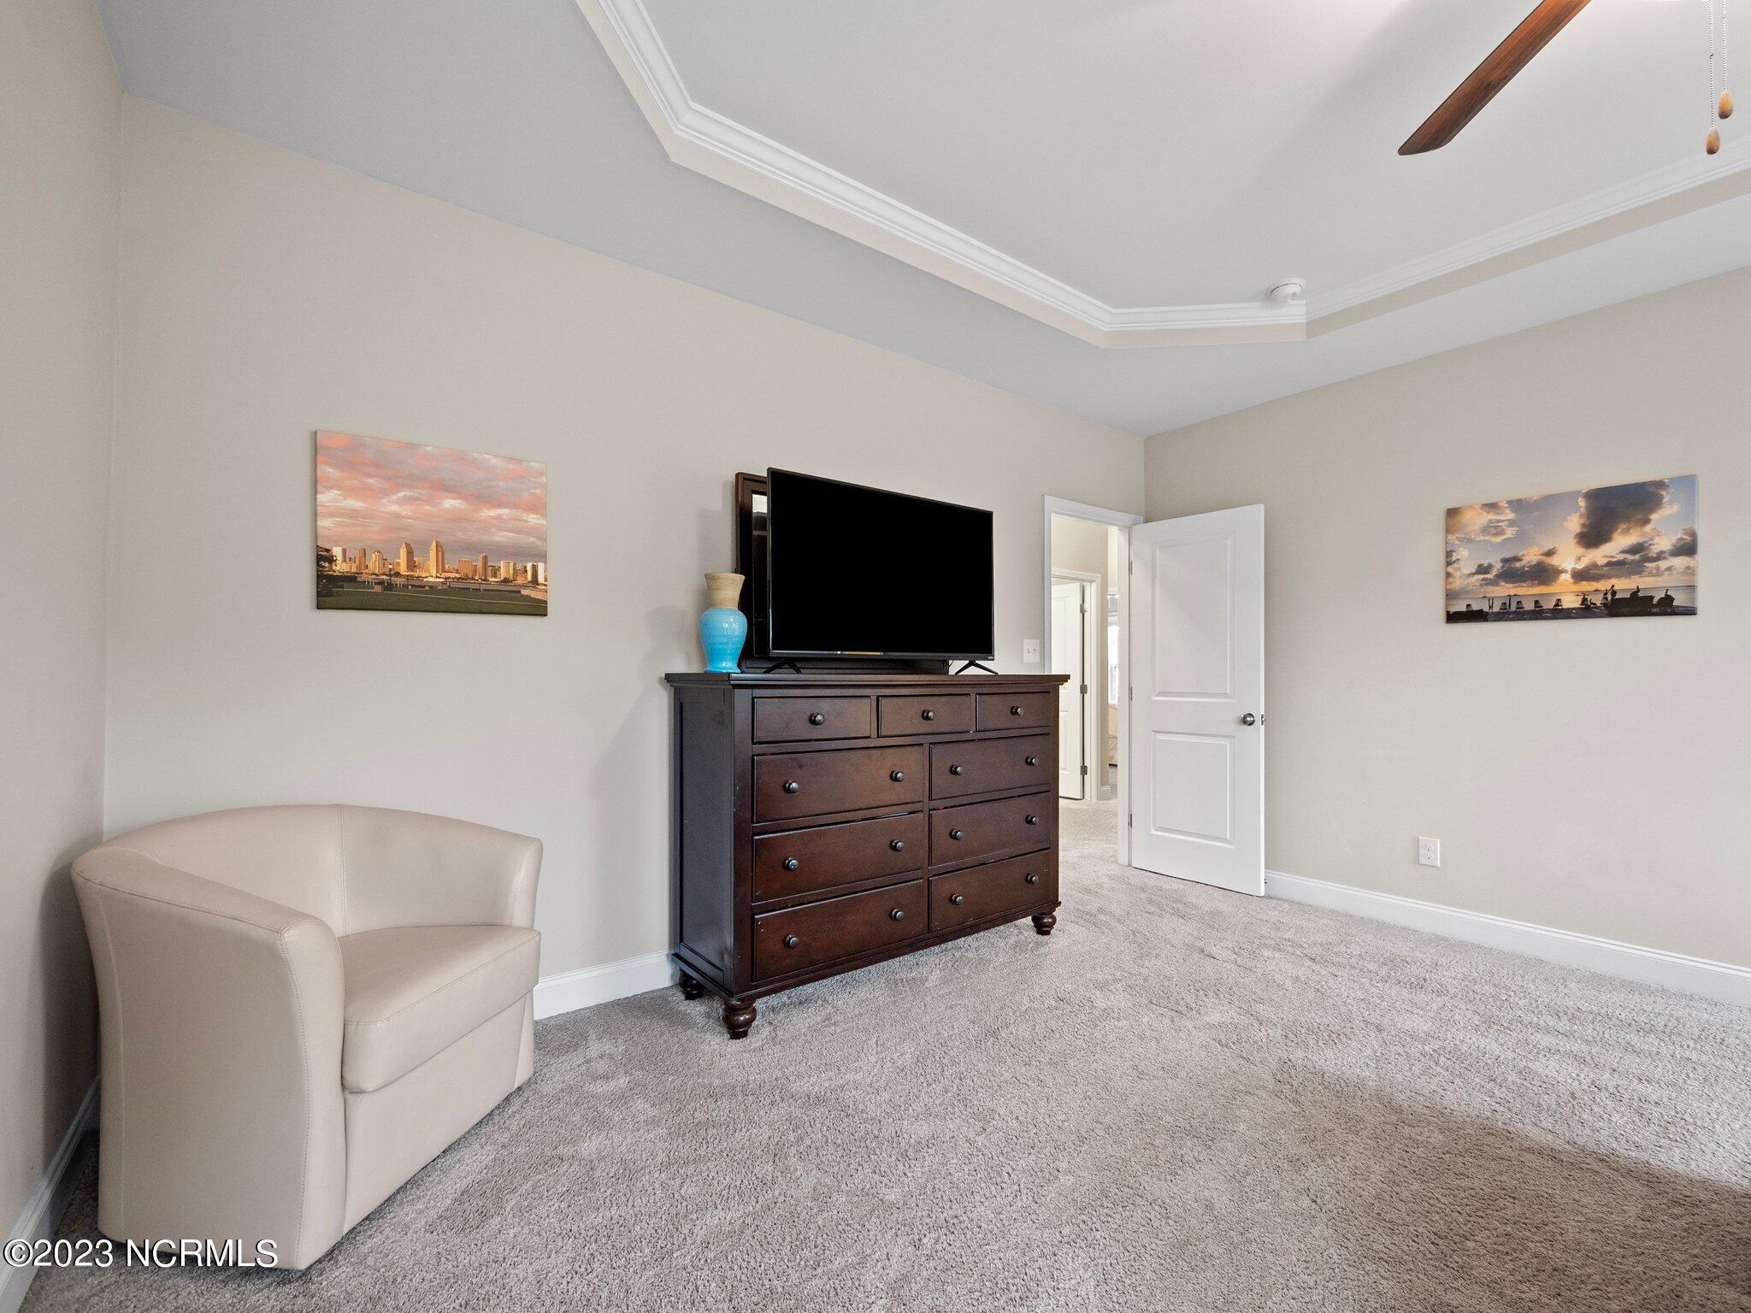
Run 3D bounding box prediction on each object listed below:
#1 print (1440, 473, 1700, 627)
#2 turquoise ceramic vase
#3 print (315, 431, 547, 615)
[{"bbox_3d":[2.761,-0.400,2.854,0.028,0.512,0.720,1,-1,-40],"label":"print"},{"bbox_3d":[-0.527,-0.115,2.460,0.164,0.350,0.164,1,-1,-37],"label":"turquoise ceramic vase"},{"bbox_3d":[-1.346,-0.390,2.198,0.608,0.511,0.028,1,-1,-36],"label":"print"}]

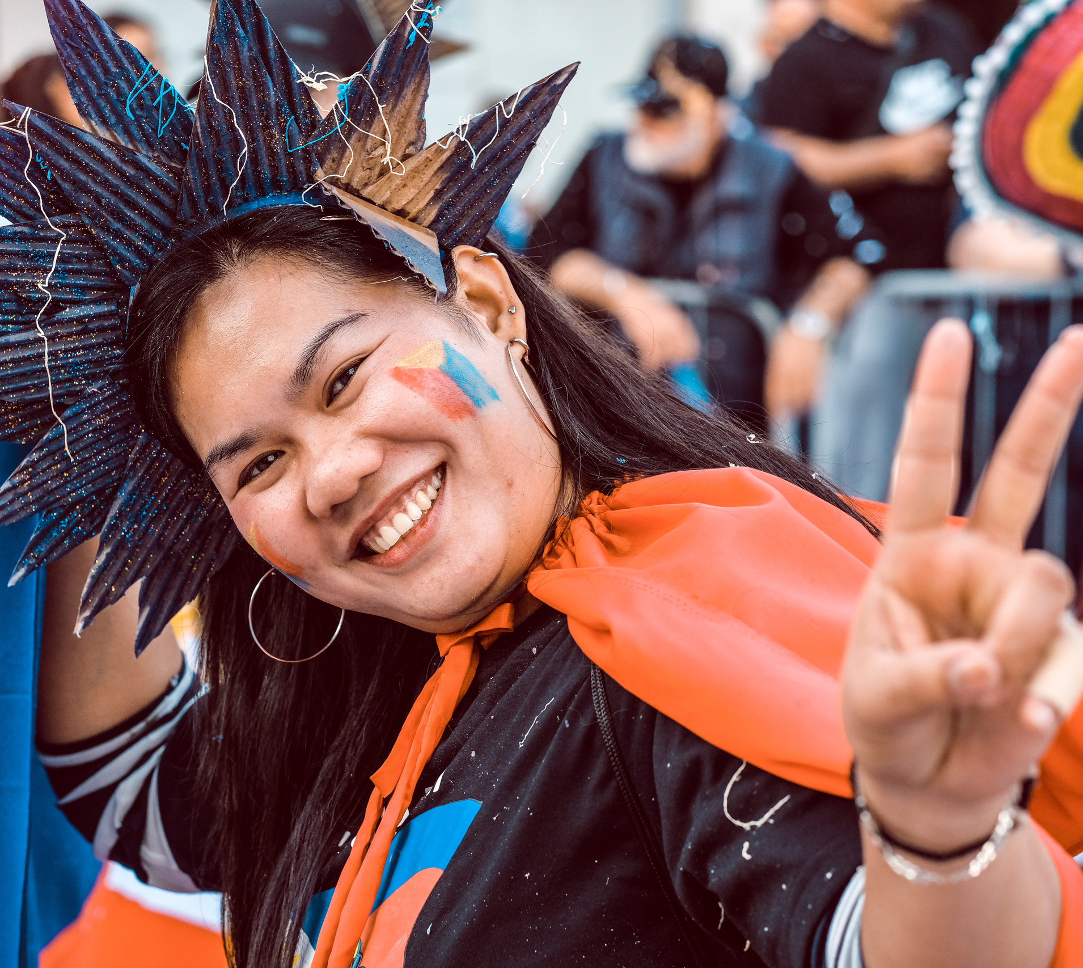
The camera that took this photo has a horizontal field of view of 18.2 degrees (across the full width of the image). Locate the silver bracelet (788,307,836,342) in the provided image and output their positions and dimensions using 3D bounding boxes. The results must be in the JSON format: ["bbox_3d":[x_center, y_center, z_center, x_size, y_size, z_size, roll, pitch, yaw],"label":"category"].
[{"bbox_3d":[0.566,-0.333,7.150,0.076,0.022,0.066,31,-27,0],"label":"silver bracelet"}]

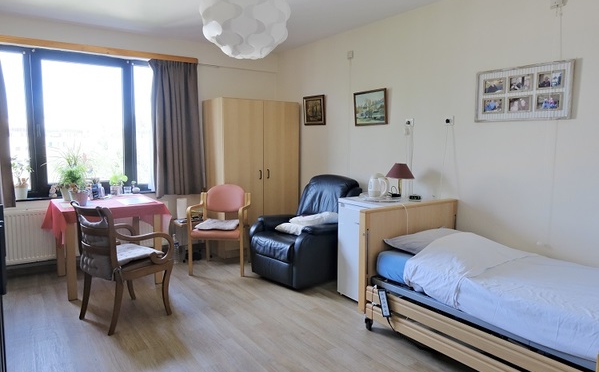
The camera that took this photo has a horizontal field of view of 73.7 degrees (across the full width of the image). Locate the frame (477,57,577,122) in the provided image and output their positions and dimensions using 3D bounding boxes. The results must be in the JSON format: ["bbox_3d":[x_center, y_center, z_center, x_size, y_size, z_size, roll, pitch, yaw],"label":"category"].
[{"bbox_3d":[1.597,-0.662,2.885,0.030,0.383,0.675,-4,7,-36],"label":"frame"}]

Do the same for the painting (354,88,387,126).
[{"bbox_3d":[0.711,-0.789,4.050,0.030,0.340,0.450,-9,10,-35],"label":"painting"}]

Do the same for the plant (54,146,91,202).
[{"bbox_3d":[-2.131,-0.102,3.738,0.360,0.520,0.360,-4,8,-35],"label":"plant"}]

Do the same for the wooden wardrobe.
[{"bbox_3d":[-0.588,-0.117,4.979,1.030,1.810,0.570,-4,8,-35],"label":"wooden wardrobe"}]

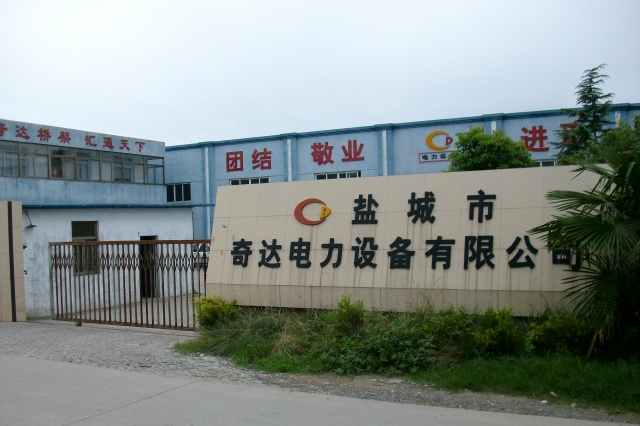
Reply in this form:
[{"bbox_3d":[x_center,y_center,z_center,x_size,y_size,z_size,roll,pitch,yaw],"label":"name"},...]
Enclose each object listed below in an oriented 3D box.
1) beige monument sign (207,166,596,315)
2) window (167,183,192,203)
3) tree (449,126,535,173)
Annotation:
[{"bbox_3d":[1.266,0.532,10.899,7.280,2.340,0.780,-2,0,25],"label":"beige monument sign"},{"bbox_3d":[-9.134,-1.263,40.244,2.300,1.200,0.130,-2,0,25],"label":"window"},{"bbox_3d":[4.783,-0.131,17.483,2.600,4.500,2.600,-2,0,25],"label":"tree"}]

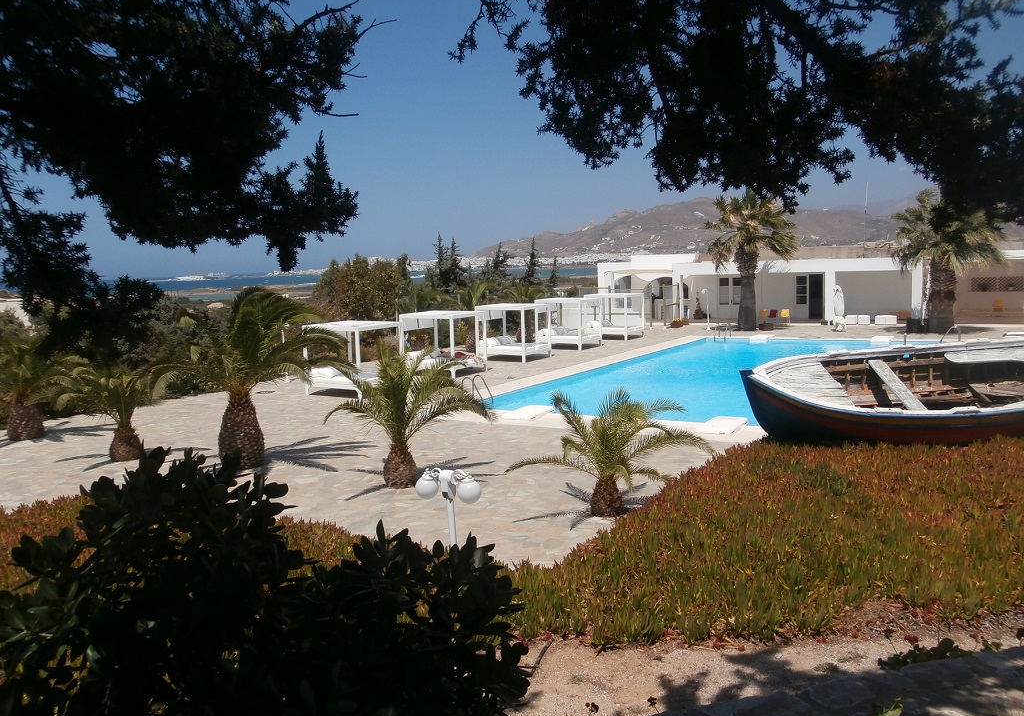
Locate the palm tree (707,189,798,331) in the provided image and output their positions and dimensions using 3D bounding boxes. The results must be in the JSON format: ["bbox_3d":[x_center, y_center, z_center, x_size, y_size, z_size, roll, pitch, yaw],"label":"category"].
[{"bbox_3d":[11.595,-4.785,42.874,4.279,6.732,3.979,0,6,15],"label":"palm tree"}]

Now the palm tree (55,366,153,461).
[{"bbox_3d":[-7.824,1.090,17.110,1.761,1.799,1.638,-5,7,-24],"label":"palm tree"}]

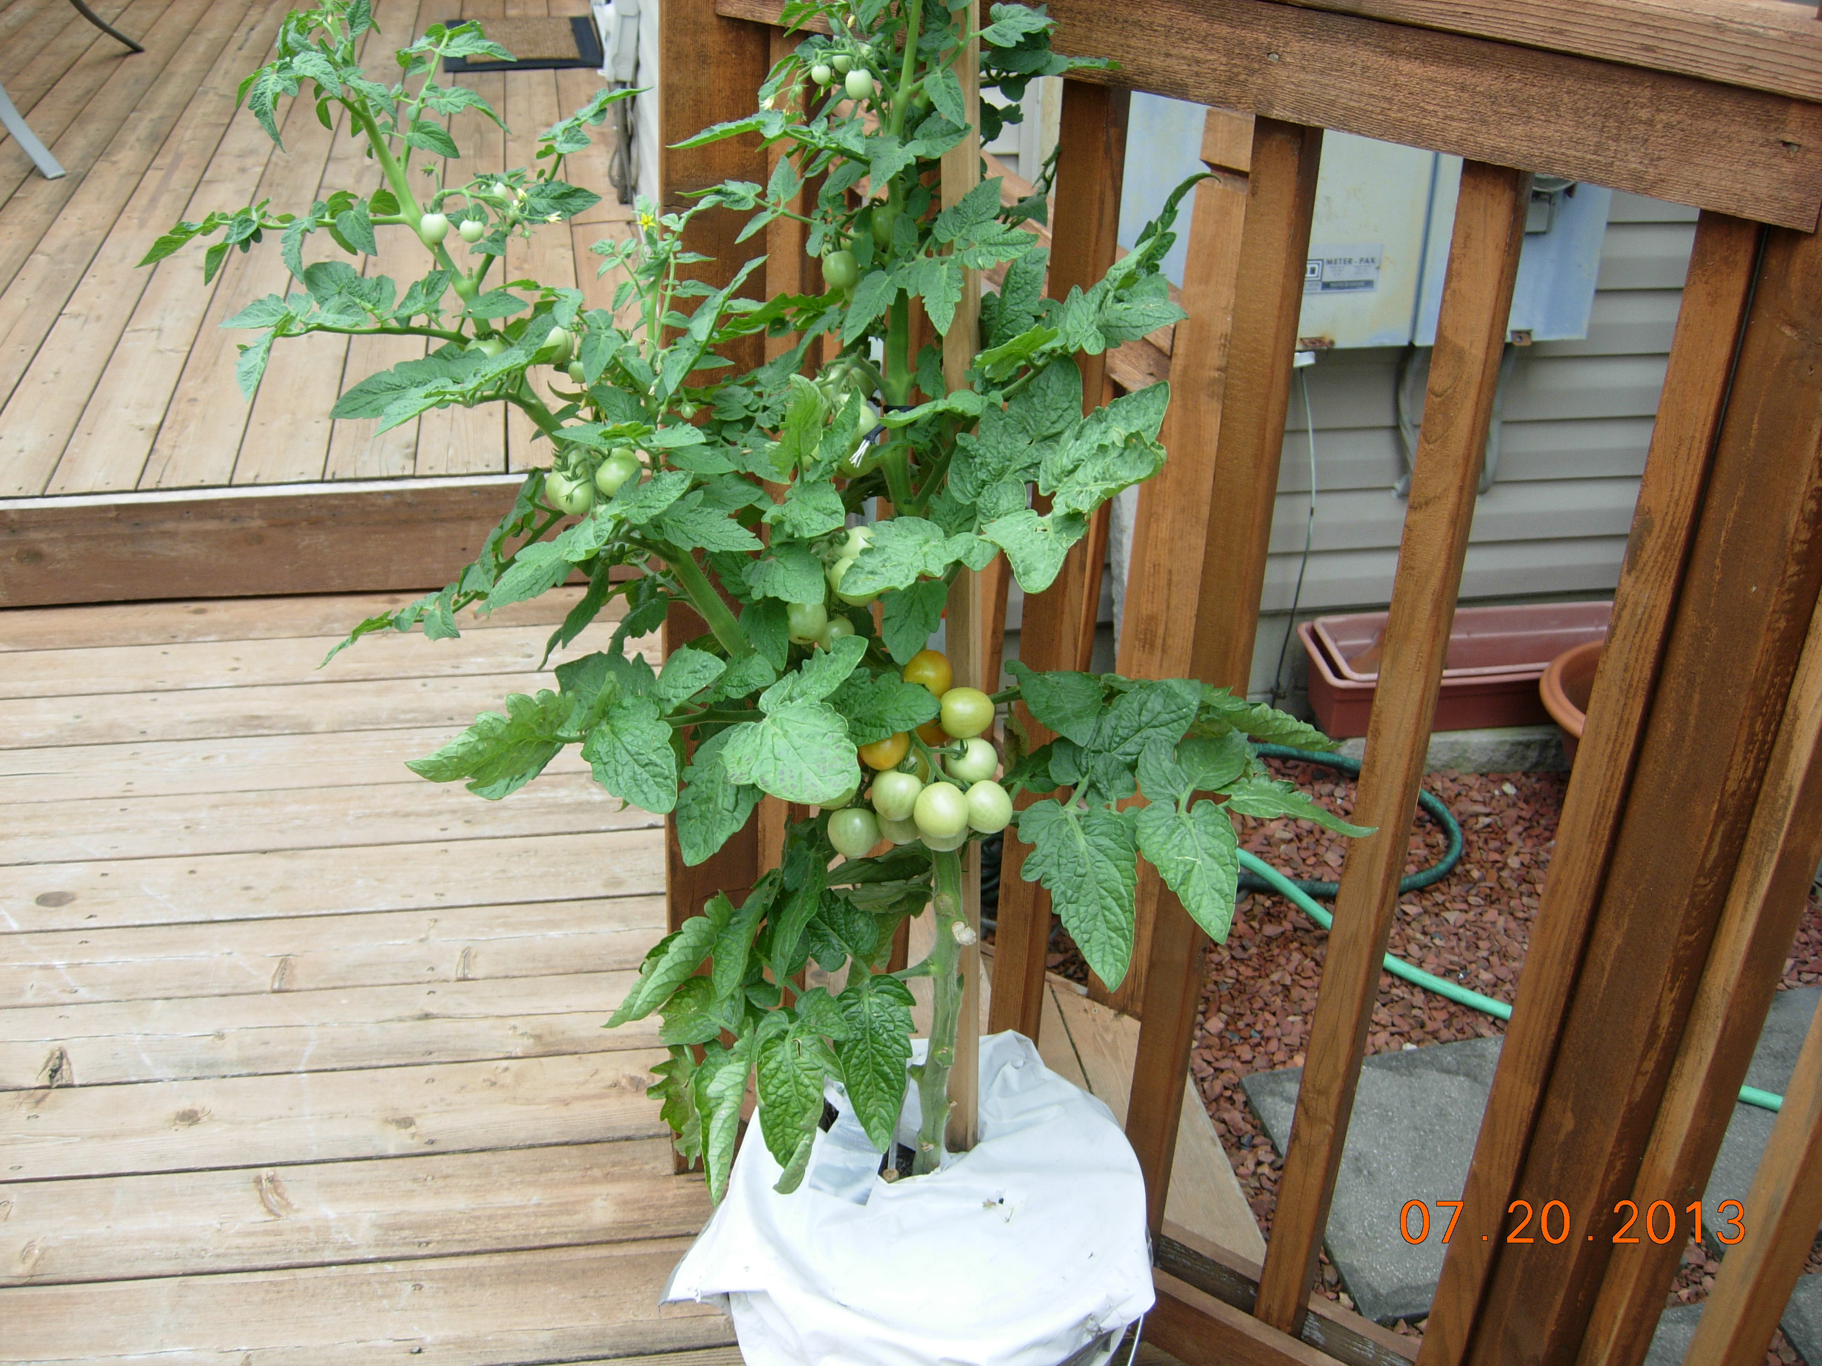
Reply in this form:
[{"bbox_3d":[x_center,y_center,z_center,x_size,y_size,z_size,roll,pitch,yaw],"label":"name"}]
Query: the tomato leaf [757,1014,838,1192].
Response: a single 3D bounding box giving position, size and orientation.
[{"bbox_3d":[-0.075,0.281,1.265,0.054,0.128,0.028,6,8,2],"label":"tomato leaf"}]

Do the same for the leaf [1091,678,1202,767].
[{"bbox_3d":[0.154,0.024,1.226,0.093,0.020,0.048,-38,55,-23],"label":"leaf"}]

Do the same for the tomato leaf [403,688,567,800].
[{"bbox_3d":[-0.257,0.037,1.150,0.108,0.035,0.062,-10,42,-11],"label":"tomato leaf"}]

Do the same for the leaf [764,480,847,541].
[{"bbox_3d":[-0.060,-0.097,1.065,0.050,0.016,0.042,18,55,13],"label":"leaf"}]

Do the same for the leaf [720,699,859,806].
[{"bbox_3d":[-0.071,0.047,1.158,0.082,0.020,0.077,-32,67,-20],"label":"leaf"}]

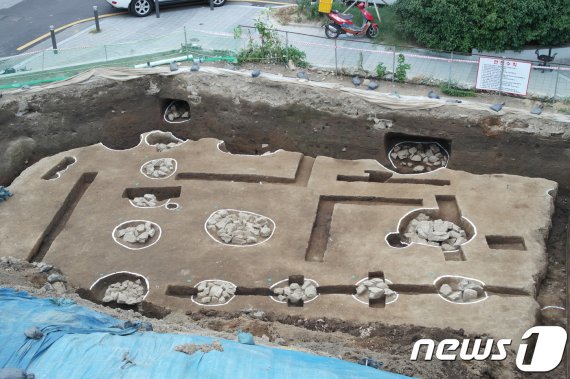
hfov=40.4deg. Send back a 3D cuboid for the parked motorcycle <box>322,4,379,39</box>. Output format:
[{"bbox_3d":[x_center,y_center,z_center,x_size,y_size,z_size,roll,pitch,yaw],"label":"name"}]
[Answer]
[{"bbox_3d":[2.004,-5.085,23.350,1.720,1.100,0.680,-2,27,-3],"label":"parked motorcycle"}]

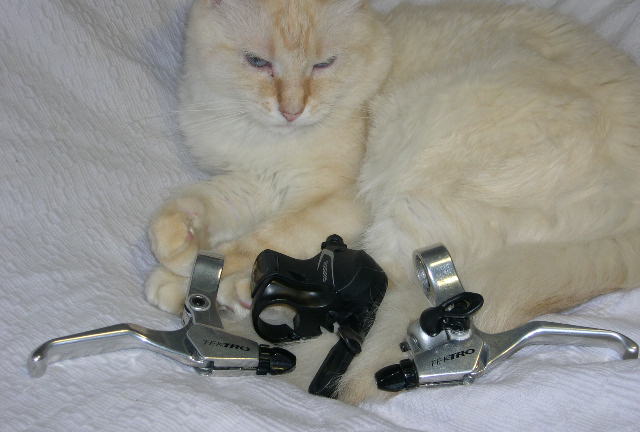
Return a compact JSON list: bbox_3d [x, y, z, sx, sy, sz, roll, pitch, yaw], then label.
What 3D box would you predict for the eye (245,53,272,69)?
[{"bbox_3d":[-0.037,-0.094,0.752,0.017,0.010,0.009,0,18,0],"label":"eye"}]

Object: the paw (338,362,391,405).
[{"bbox_3d":[0.024,0.093,0.695,0.030,0.023,0.036,14,44,15],"label":"paw"}]

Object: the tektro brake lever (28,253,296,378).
[{"bbox_3d":[-0.092,0.059,0.725,0.152,0.033,0.068,0,50,0],"label":"tektro brake lever"}]

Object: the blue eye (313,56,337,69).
[{"bbox_3d":[0.003,-0.093,0.752,0.016,0.009,0.009,0,18,0],"label":"blue eye"}]

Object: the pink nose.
[{"bbox_3d":[-0.017,-0.059,0.735,0.013,0.009,0.008,0,18,0],"label":"pink nose"}]

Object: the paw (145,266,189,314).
[{"bbox_3d":[-0.090,0.043,0.742,0.030,0.025,0.036,17,45,18],"label":"paw"}]

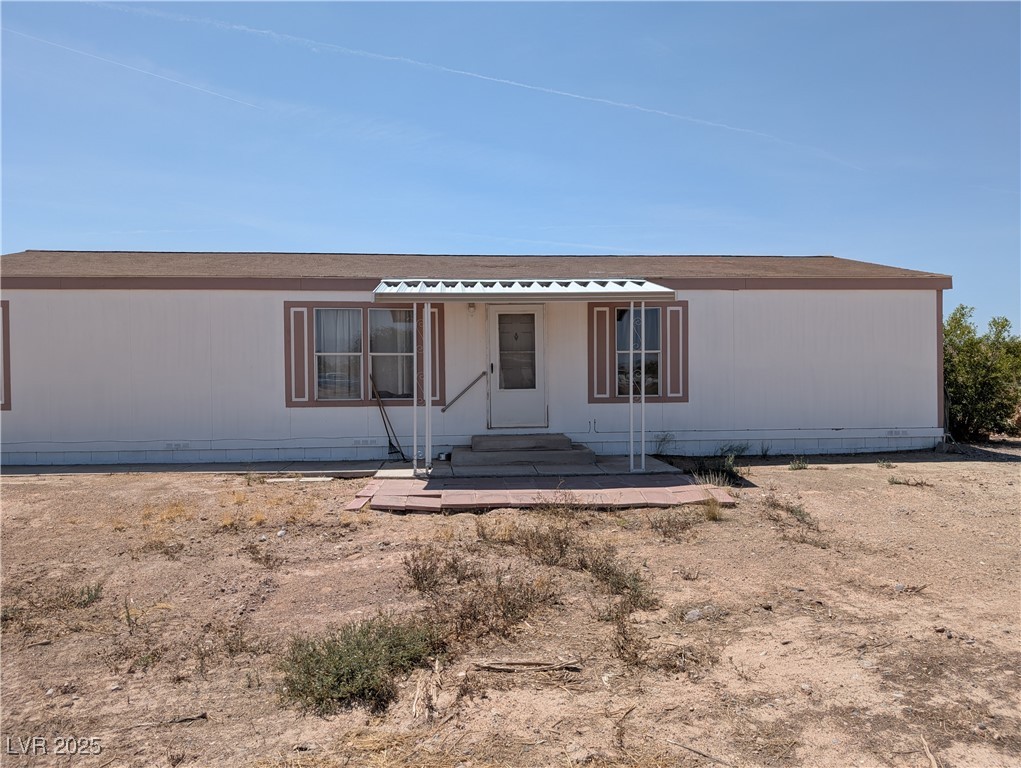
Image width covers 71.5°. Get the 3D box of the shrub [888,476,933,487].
[{"bbox_3d":[5.336,1.296,9.453,0.500,0.090,0.250,0,1,-4],"label":"shrub"}]

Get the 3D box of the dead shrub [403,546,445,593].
[{"bbox_3d":[-0.658,1.376,5.348,0.310,0.290,0.290,0,1,-4],"label":"dead shrub"}]

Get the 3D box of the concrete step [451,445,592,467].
[{"bbox_3d":[0.163,1.100,10.977,2.110,0.190,1.030,0,1,-4],"label":"concrete step"}]

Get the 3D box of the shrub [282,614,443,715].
[{"bbox_3d":[-0.753,1.435,3.727,0.780,0.250,0.680,0,1,-4],"label":"shrub"}]

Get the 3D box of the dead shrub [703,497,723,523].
[{"bbox_3d":[2.154,1.331,7.556,0.190,0.240,0.190,0,1,-4],"label":"dead shrub"}]

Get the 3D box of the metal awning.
[{"bbox_3d":[0.160,-1.399,10.597,4.230,0.490,1.500,0,1,-4],"label":"metal awning"}]

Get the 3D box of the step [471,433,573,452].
[{"bbox_3d":[0.155,0.922,11.129,1.510,0.165,0.690,0,1,-4],"label":"step"}]

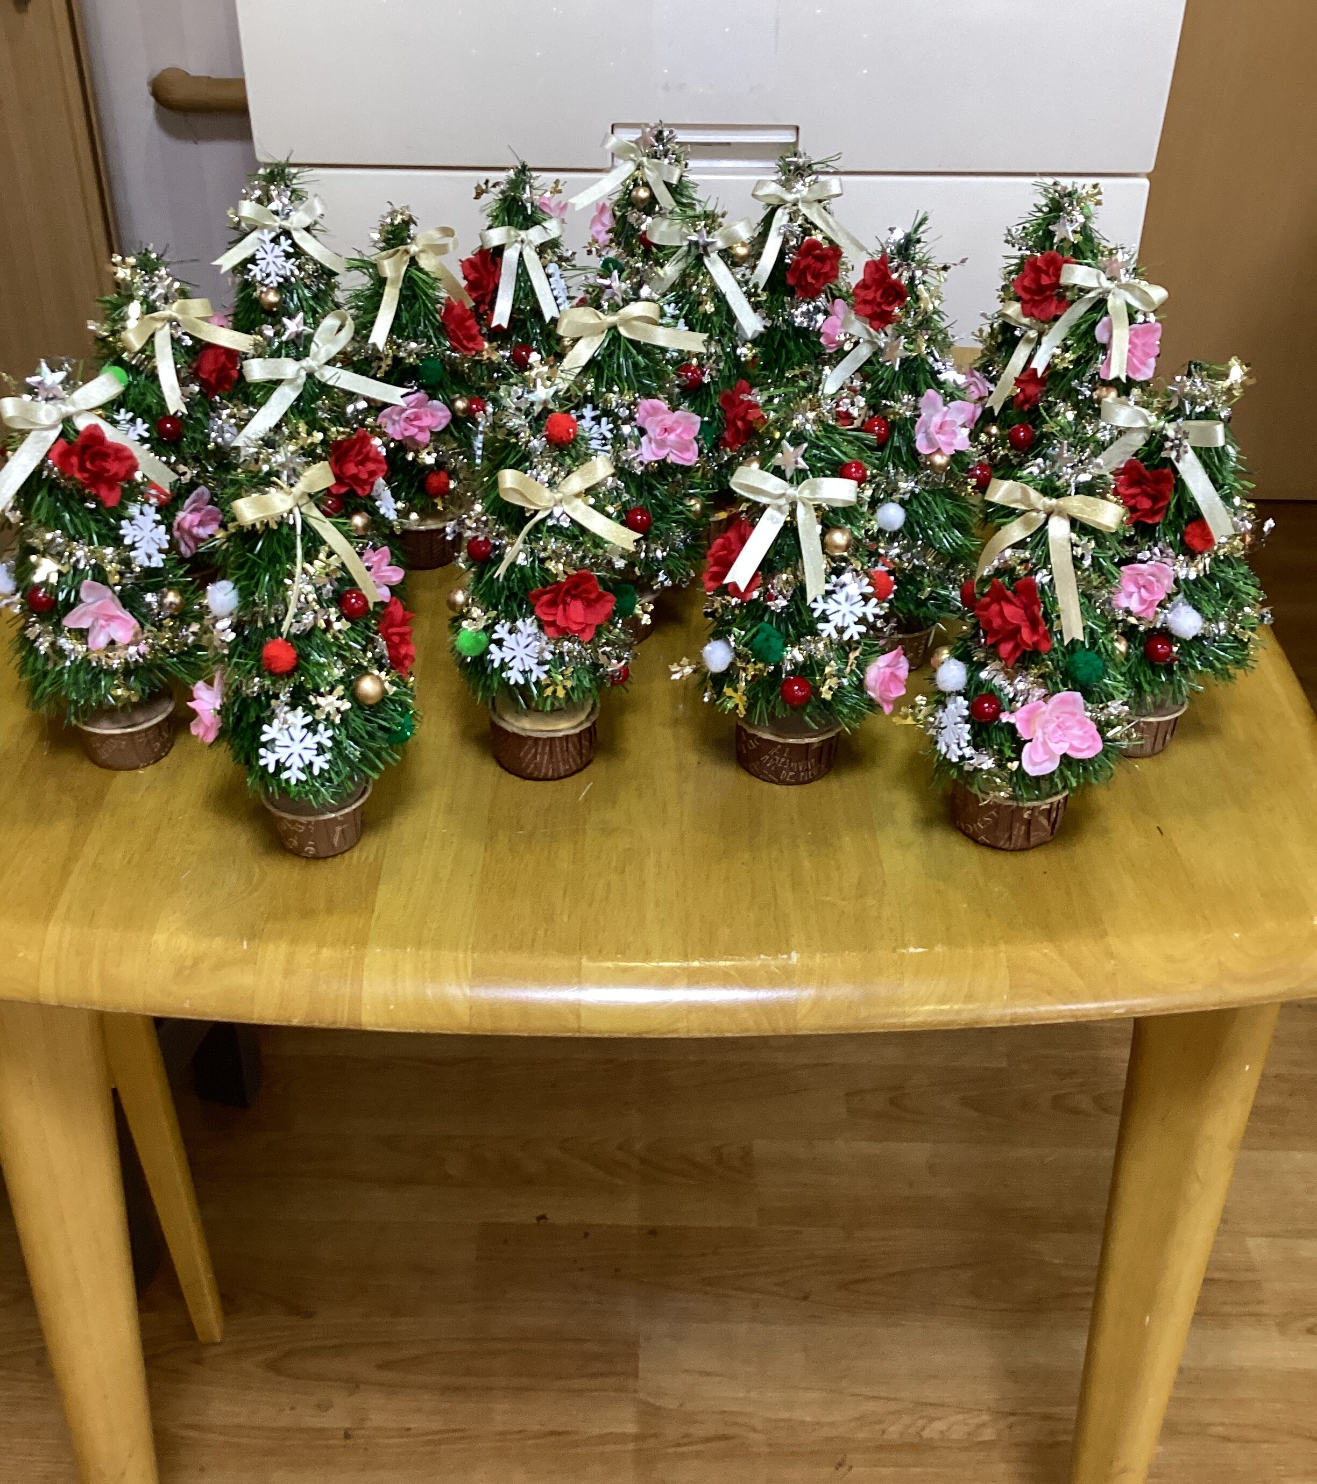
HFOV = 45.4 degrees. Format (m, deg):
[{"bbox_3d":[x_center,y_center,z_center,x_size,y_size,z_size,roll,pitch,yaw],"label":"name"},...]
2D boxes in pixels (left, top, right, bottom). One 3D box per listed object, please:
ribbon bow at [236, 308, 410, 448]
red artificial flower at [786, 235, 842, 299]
[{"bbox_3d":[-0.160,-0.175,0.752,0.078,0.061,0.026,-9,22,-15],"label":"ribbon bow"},{"bbox_3d":[0.102,-0.311,1.035,0.037,0.040,0.020,-3,18,-5],"label":"red artificial flower"}]

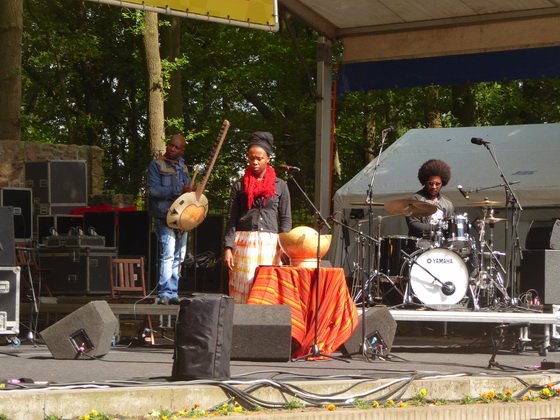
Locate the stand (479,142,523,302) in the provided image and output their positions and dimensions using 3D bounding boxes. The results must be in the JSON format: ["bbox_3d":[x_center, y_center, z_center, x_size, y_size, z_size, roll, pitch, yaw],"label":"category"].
[{"bbox_3d":[2.083,0.142,20.000,0.500,1.520,0.480,0,0,0],"label":"stand"}]

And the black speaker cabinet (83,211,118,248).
[{"bbox_3d":[-2.063,0.471,25.100,0.400,0.880,0.480,1,0,-2],"label":"black speaker cabinet"}]

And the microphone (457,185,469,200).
[{"bbox_3d":[1.822,-0.175,21.800,0.055,0.168,0.055,-38,-18,0],"label":"microphone"}]

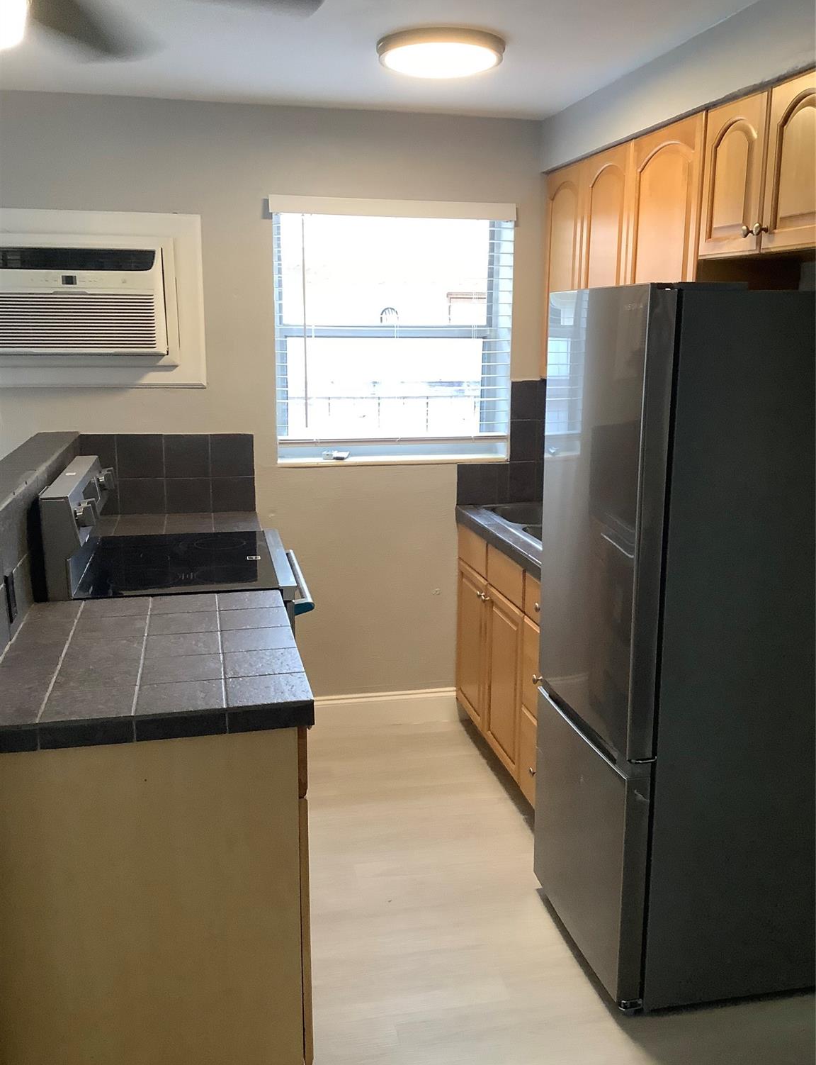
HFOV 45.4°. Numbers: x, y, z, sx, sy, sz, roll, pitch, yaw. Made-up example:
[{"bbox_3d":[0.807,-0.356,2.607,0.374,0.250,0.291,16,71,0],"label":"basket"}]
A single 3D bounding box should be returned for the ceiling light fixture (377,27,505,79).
[{"bbox_3d":[0.091,-1.309,2.672,0.352,0.046,0.352,0,12,0],"label":"ceiling light fixture"}]

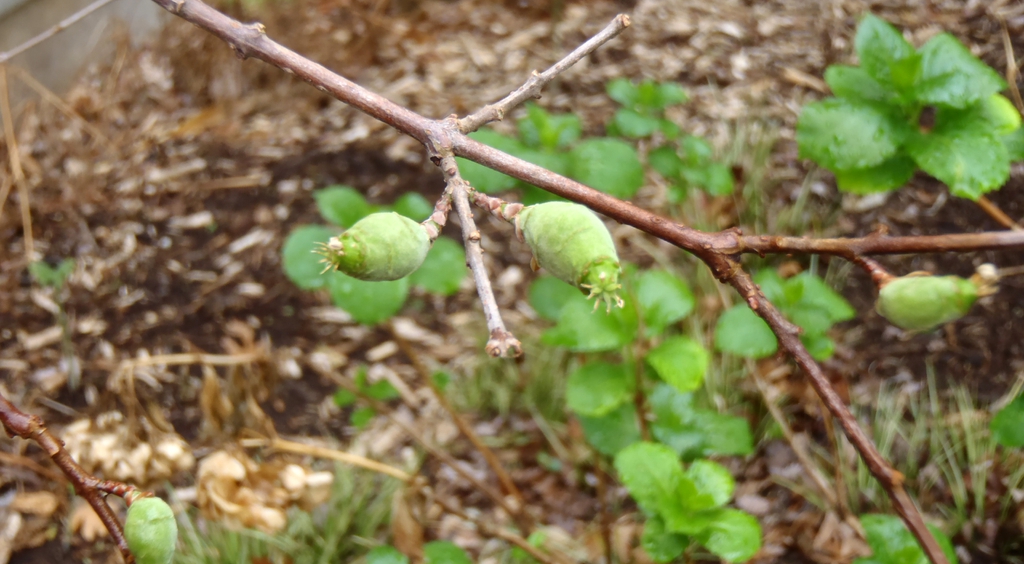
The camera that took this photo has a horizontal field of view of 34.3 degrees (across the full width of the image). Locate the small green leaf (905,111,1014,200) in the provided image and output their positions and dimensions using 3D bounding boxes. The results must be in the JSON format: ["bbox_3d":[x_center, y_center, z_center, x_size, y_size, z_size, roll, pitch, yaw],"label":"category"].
[{"bbox_3d":[0.385,-0.109,1.430,0.093,0.017,0.074,36,58,14],"label":"small green leaf"}]

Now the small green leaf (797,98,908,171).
[{"bbox_3d":[0.257,-0.111,1.250,0.085,0.029,0.057,0,38,0],"label":"small green leaf"}]

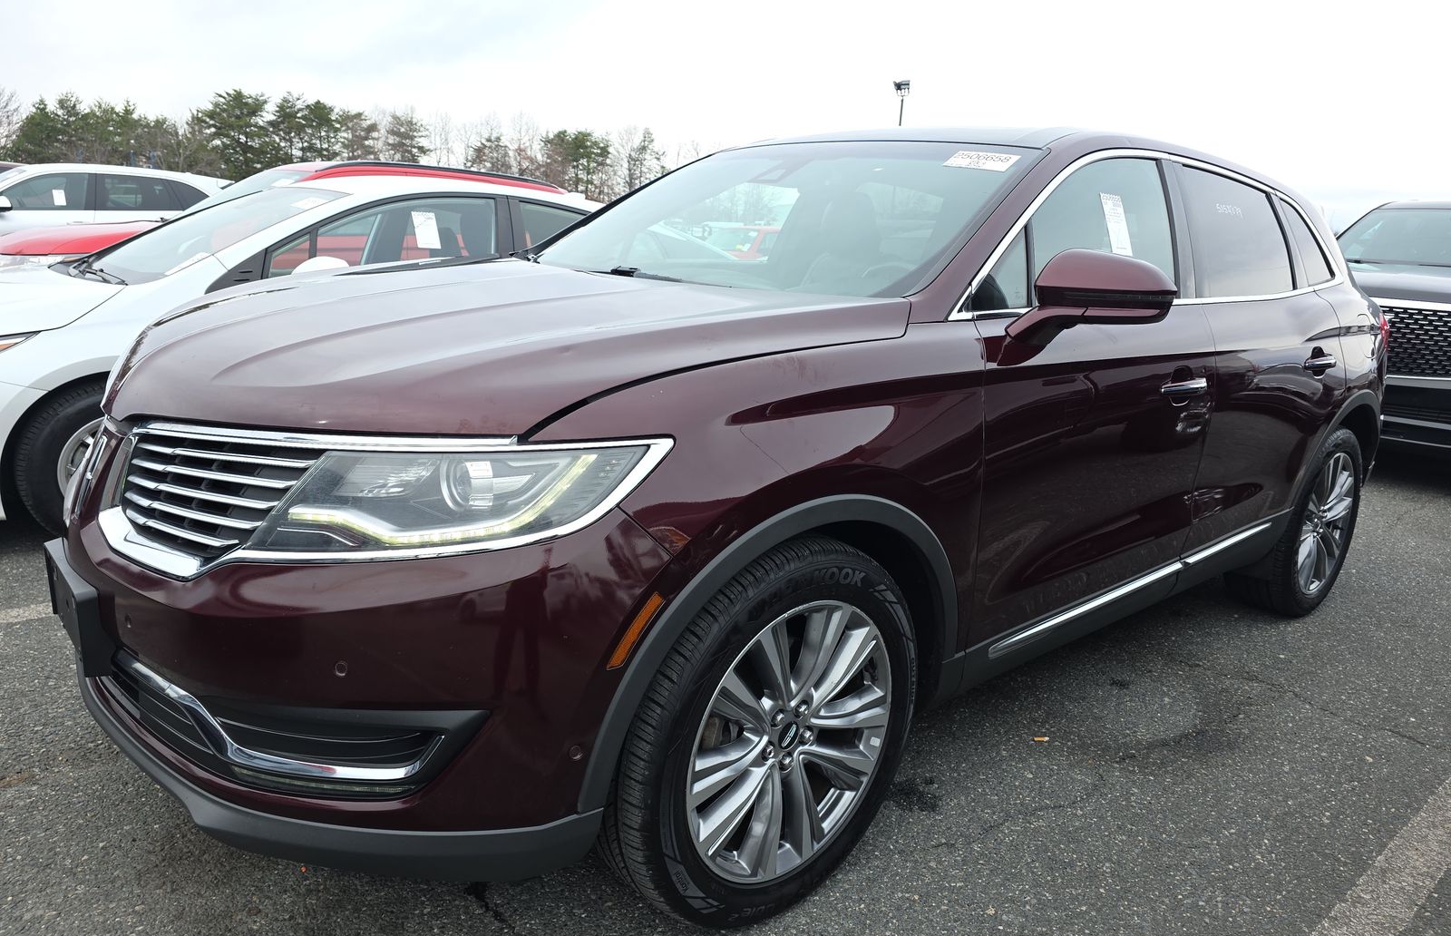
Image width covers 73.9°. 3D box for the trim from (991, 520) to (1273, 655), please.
[{"bbox_3d":[1.209,0.300,2.696,1.640,0.065,0.040,-8,16,-40],"label":"trim"}]

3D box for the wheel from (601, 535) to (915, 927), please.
[{"bbox_3d":[0.068,0.480,1.893,0.740,0.740,0.250,-8,16,-40],"label":"wheel"}]

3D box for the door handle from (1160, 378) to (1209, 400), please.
[{"bbox_3d":[1.230,-0.218,2.595,0.245,0.040,0.050,-8,16,-40],"label":"door handle"}]

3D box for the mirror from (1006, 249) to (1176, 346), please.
[{"bbox_3d":[0.786,-0.368,2.083,0.270,0.200,0.220,-8,16,-40],"label":"mirror"}]

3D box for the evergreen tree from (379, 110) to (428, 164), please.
[{"bbox_3d":[-32.733,-29.251,98.844,5.200,14.000,5.200,-1,13,-18],"label":"evergreen tree"}]

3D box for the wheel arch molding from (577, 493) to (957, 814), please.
[{"bbox_3d":[0.131,0.267,1.770,0.920,0.450,0.130,-8,16,-40],"label":"wheel arch molding"}]

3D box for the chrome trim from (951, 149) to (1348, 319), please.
[{"bbox_3d":[1.385,-0.675,2.833,2.520,0.450,0.170,-8,16,-40],"label":"chrome trim"}]

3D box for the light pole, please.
[{"bbox_3d":[9.971,-16.712,56.939,0.950,11.600,0.900,5,13,9],"label":"light pole"}]

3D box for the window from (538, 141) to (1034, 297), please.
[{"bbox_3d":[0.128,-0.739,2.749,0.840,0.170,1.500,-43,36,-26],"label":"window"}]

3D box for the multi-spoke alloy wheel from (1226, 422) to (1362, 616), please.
[{"bbox_3d":[2.214,0.178,3.742,0.740,0.740,0.250,-8,16,-40],"label":"multi-spoke alloy wheel"}]

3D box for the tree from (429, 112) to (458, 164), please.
[{"bbox_3d":[-29.183,-29.421,99.905,3.800,14.100,3.800,-1,13,-16],"label":"tree"}]

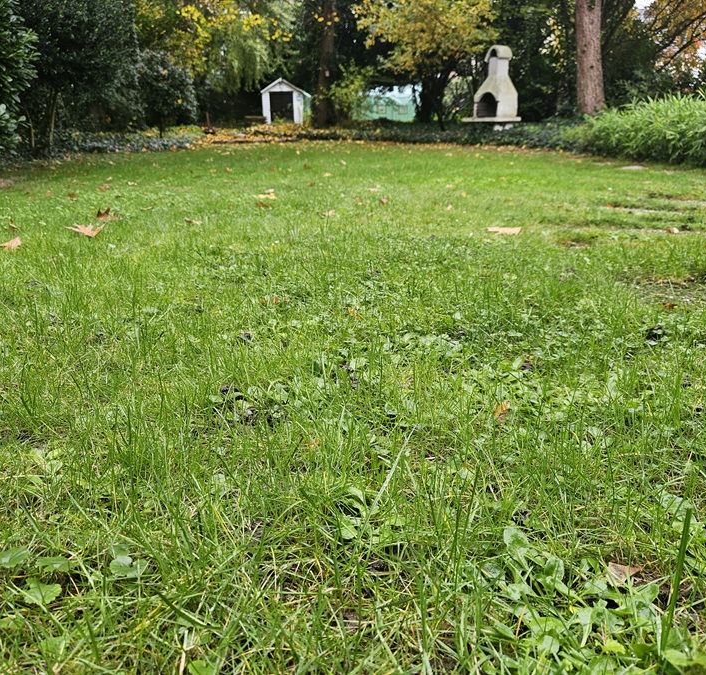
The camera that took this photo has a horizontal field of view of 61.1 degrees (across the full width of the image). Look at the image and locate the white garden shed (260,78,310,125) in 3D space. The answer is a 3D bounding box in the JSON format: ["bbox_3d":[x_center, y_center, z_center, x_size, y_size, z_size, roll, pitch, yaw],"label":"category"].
[{"bbox_3d":[-2.023,-7.089,18.000,1.270,1.330,1.450,1,20,2],"label":"white garden shed"}]

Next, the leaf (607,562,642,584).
[{"bbox_3d":[0.272,0.237,0.600,0.034,0.010,0.024,11,22,27],"label":"leaf"}]

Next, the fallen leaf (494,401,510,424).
[{"bbox_3d":[0.225,0.113,0.901,0.023,0.022,0.034,5,20,15],"label":"fallen leaf"}]

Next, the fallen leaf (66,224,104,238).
[{"bbox_3d":[-1.052,-0.417,2.352,0.155,0.040,0.110,-9,21,-23],"label":"fallen leaf"}]

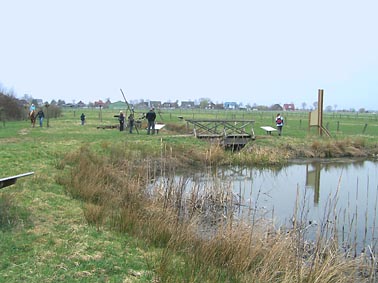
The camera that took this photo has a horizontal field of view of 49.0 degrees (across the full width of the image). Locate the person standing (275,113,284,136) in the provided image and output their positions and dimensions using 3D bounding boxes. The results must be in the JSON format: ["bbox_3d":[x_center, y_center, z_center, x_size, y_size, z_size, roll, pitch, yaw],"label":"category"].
[{"bbox_3d":[6.299,-1.146,28.800,0.530,1.570,0.420,1,5,0],"label":"person standing"}]

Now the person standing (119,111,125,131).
[{"bbox_3d":[-4.998,-1.493,30.800,0.480,1.520,0.360,2,5,18],"label":"person standing"}]

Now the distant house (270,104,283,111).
[{"bbox_3d":[84.398,-32.602,400.000,11.300,6.300,9.500,1,5,0],"label":"distant house"}]

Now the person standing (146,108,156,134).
[{"bbox_3d":[-2.496,-1.331,27.600,0.560,1.760,0.380,1,5,0],"label":"person standing"}]

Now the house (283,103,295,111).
[{"bbox_3d":[96.648,-32.505,400.000,11.000,6.600,9.000,0,5,-6],"label":"house"}]

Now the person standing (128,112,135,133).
[{"bbox_3d":[-3.979,-1.211,28.700,0.440,1.370,0.360,3,5,21],"label":"person standing"}]

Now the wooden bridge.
[{"bbox_3d":[2.070,-0.491,27.500,4.200,1.750,1.800,-1,5,-18],"label":"wooden bridge"}]

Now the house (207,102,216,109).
[{"bbox_3d":[21.220,-34.338,400.000,9.800,7.100,10.000,1,5,0],"label":"house"}]

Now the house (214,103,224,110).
[{"bbox_3d":[29.901,-33.373,400.000,8.500,5.600,8.000,1,5,0],"label":"house"}]

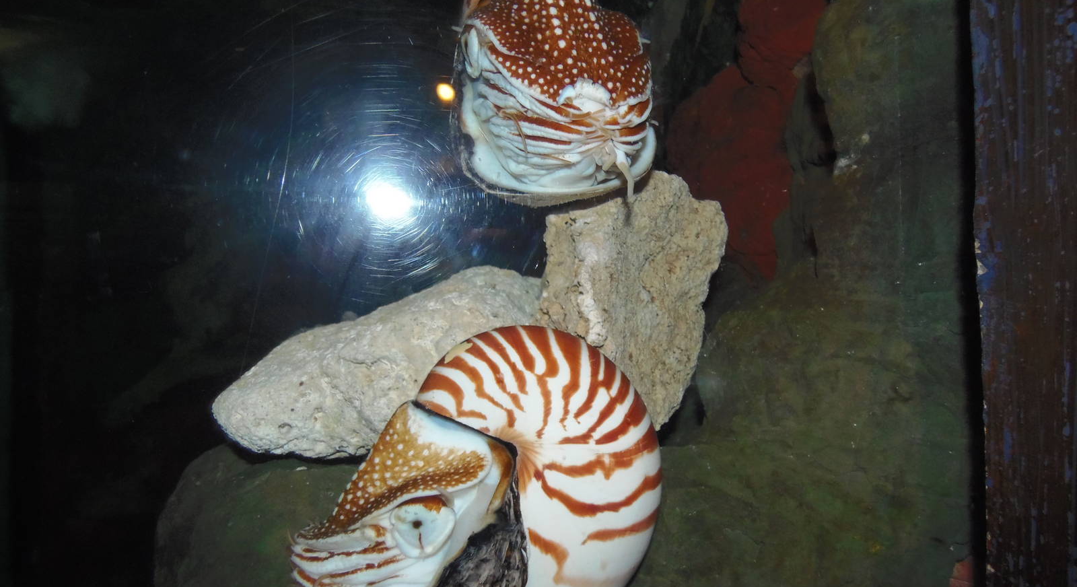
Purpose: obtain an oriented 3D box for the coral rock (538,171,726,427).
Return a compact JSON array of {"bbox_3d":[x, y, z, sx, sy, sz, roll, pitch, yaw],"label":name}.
[{"bbox_3d":[0.066,0.004,0.545,0.115,0.175,0.095,-3,8,-18],"label":"coral rock"}]

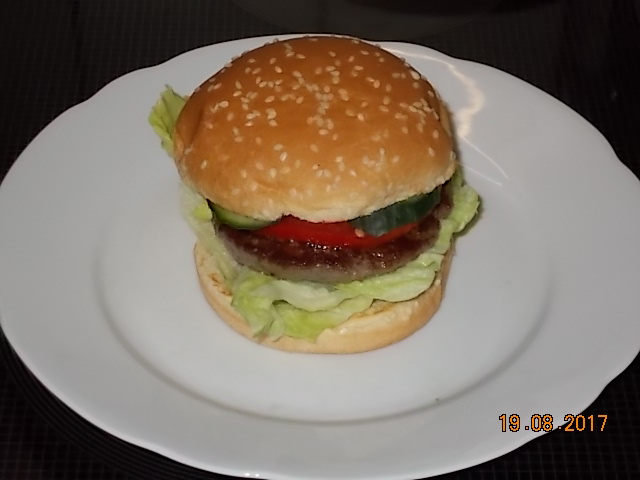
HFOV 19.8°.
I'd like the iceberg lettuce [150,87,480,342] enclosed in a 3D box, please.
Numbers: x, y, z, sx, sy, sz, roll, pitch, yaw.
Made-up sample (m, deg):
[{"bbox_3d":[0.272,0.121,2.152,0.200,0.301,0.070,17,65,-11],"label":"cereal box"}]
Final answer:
[{"bbox_3d":[0.000,-0.013,0.716,0.127,0.054,0.110,2,42,0],"label":"iceberg lettuce"}]

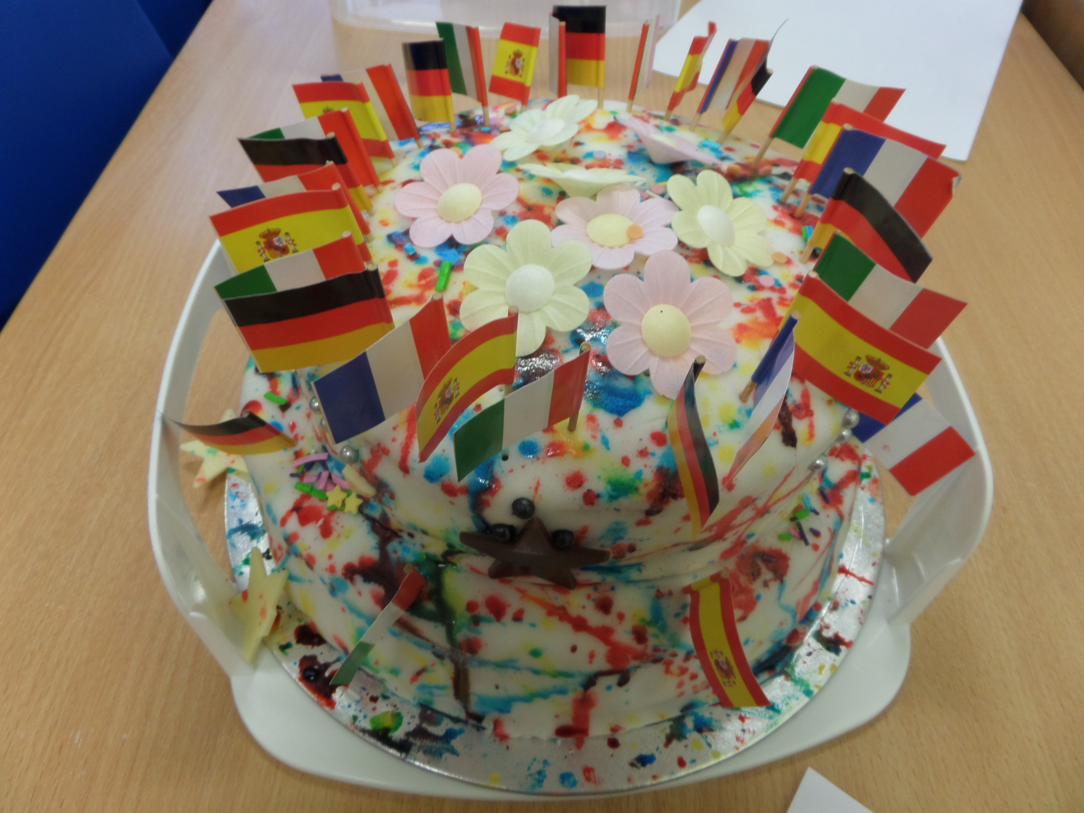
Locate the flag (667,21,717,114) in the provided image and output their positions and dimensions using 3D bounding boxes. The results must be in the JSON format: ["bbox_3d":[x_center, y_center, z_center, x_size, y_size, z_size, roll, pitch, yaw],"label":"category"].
[{"bbox_3d":[0.054,-0.121,0.268,0.008,0.025,0.032,25,43,10],"label":"flag"}]

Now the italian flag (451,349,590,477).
[{"bbox_3d":[-0.004,0.003,0.160,0.034,0.025,0.004,-31,66,-18],"label":"italian flag"}]

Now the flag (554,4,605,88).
[{"bbox_3d":[0.013,-0.129,0.268,0.006,0.025,0.032,-17,33,-27],"label":"flag"}]

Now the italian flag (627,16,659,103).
[{"bbox_3d":[0.038,-0.126,0.271,0.004,0.025,0.033,16,34,9],"label":"italian flag"}]

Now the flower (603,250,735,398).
[{"bbox_3d":[0.032,-0.020,0.189,0.036,0.009,0.037,0,88,8],"label":"flower"}]

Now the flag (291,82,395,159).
[{"bbox_3d":[-0.065,-0.092,0.243,0.034,0.025,0.005,17,53,32],"label":"flag"}]

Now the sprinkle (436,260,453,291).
[{"bbox_3d":[-0.027,-0.036,0.209,0.003,0.002,0.011,5,51,2],"label":"sprinkle"}]

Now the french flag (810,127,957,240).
[{"bbox_3d":[0.097,-0.062,0.212,0.034,0.025,0.006,28,61,12],"label":"french flag"}]

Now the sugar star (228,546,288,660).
[{"bbox_3d":[-0.096,0.068,0.255,0.005,0.036,0.036,16,41,-44],"label":"sugar star"}]

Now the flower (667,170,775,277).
[{"bbox_3d":[0.050,-0.052,0.217,0.035,0.011,0.035,7,73,-25],"label":"flower"}]

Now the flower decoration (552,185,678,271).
[{"bbox_3d":[0.021,-0.051,0.216,0.036,0.010,0.036,4,54,0],"label":"flower decoration"}]

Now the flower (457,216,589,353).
[{"bbox_3d":[-0.004,-0.031,0.199,0.036,0.009,0.036,0,80,-2],"label":"flower"}]

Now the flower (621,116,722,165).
[{"bbox_3d":[0.040,-0.085,0.241,0.036,0.010,0.036,16,33,-17],"label":"flower"}]

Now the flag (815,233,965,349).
[{"bbox_3d":[0.083,-0.025,0.188,0.033,0.027,0.004,35,60,18],"label":"flag"}]

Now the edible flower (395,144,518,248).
[{"bbox_3d":[-0.024,-0.061,0.224,0.037,0.008,0.038,-5,70,13],"label":"edible flower"}]

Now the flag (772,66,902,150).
[{"bbox_3d":[0.094,-0.092,0.238,0.034,0.025,0.005,5,54,-15],"label":"flag"}]

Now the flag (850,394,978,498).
[{"bbox_3d":[0.116,0.009,0.240,0.003,0.025,0.034,-22,67,-44],"label":"flag"}]

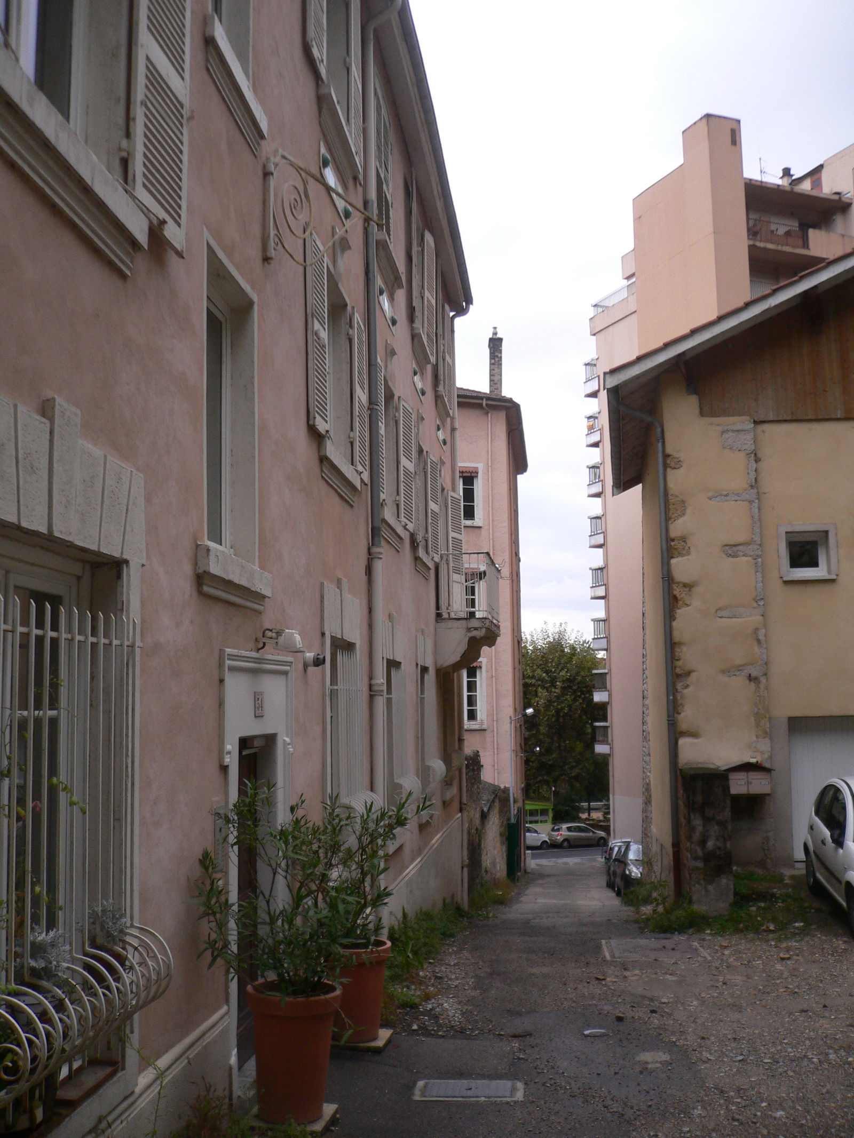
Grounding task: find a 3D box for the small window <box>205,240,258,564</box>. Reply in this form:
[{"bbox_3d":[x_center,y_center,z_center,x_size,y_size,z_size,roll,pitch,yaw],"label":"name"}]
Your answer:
[{"bbox_3d":[-1.209,-0.899,6.639,0.200,1.680,1.080,-2,-7,6],"label":"small window"}]

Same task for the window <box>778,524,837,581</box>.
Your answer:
[{"bbox_3d":[5.552,-0.235,16.806,0.790,0.840,0.170,-2,-7,6],"label":"window"}]

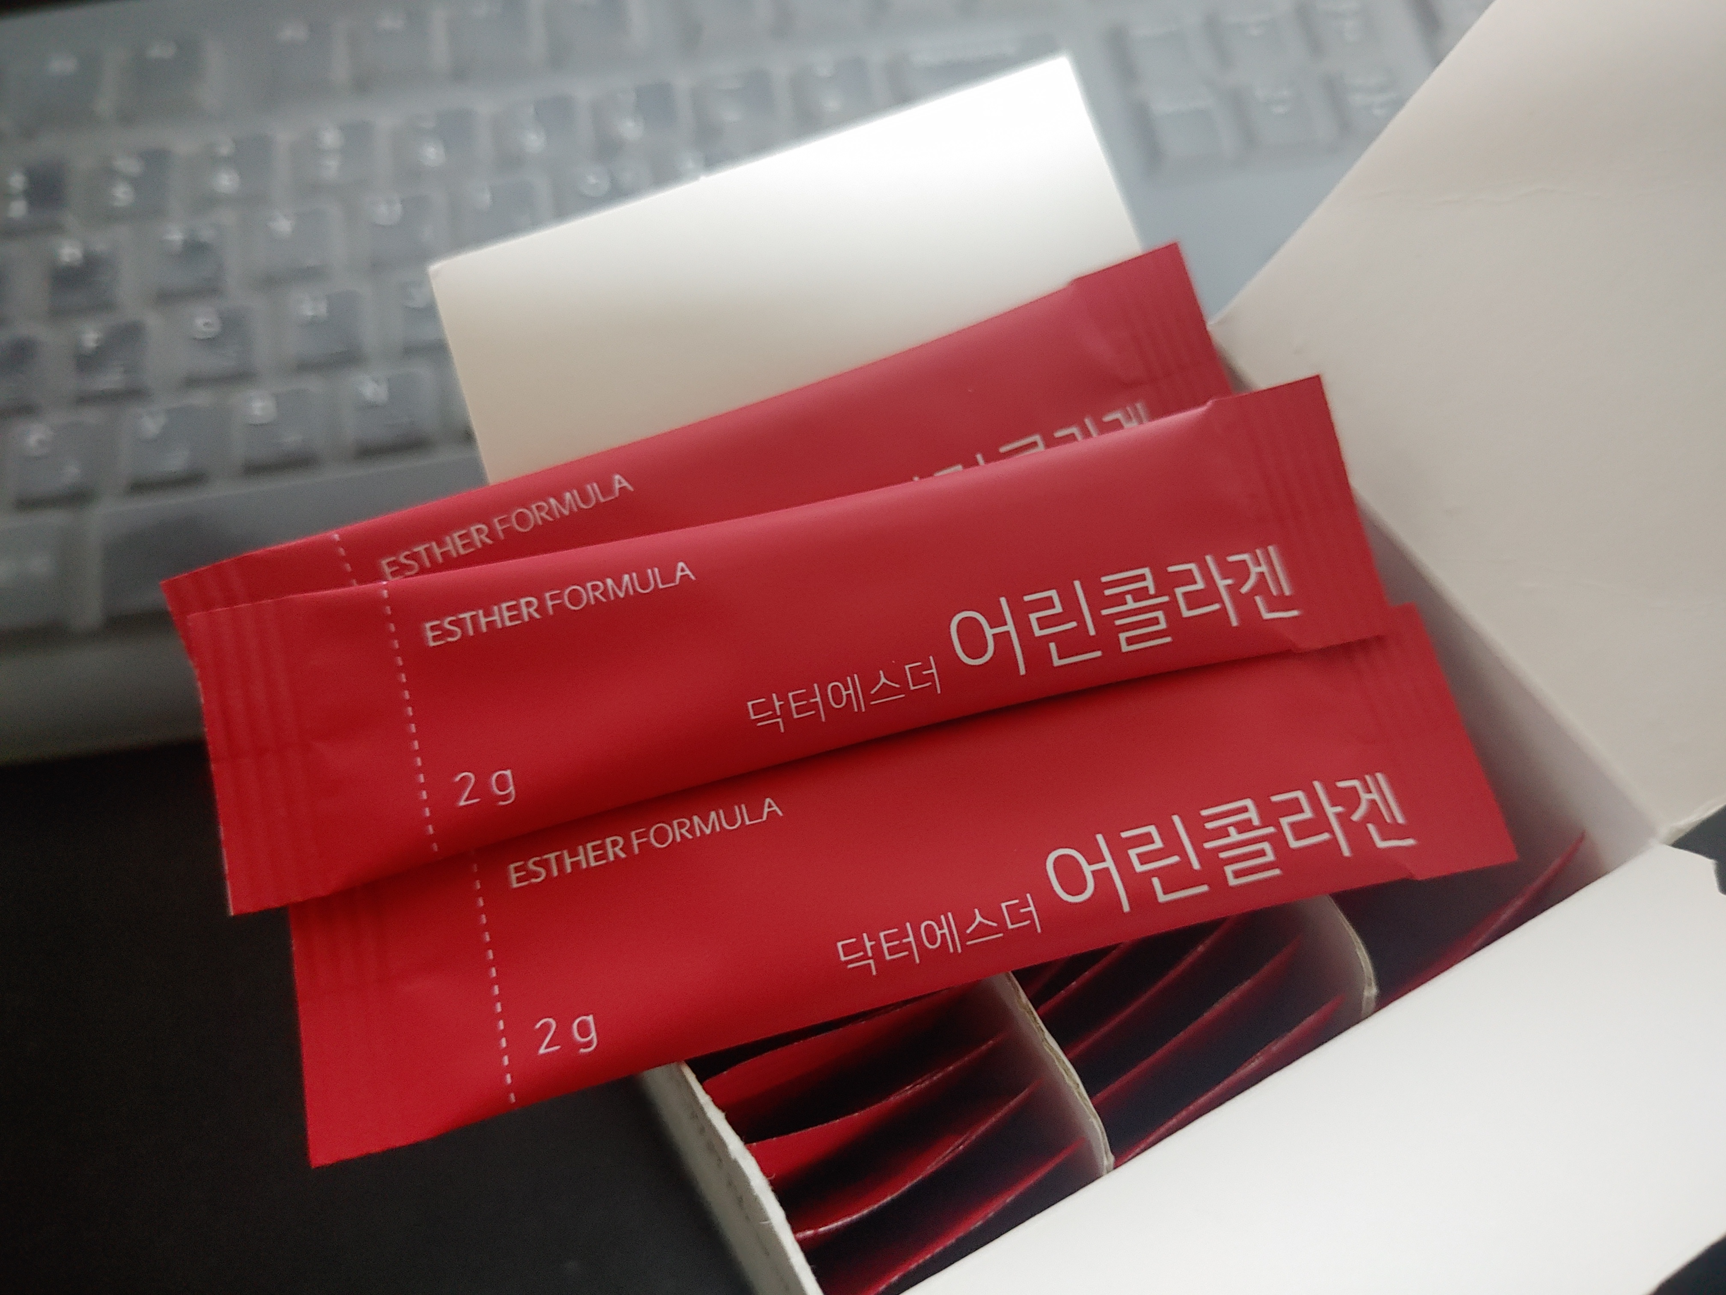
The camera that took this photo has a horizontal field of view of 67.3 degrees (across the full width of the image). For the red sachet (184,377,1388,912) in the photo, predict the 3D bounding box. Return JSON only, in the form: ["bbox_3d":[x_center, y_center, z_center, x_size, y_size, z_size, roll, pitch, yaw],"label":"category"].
[{"bbox_3d":[-0.005,-0.002,0.114,0.103,0.008,0.025,-13,83,-7],"label":"red sachet"}]

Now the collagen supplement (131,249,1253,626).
[{"bbox_3d":[-0.012,-0.012,0.126,0.103,0.008,0.025,-20,91,-6],"label":"collagen supplement"}]

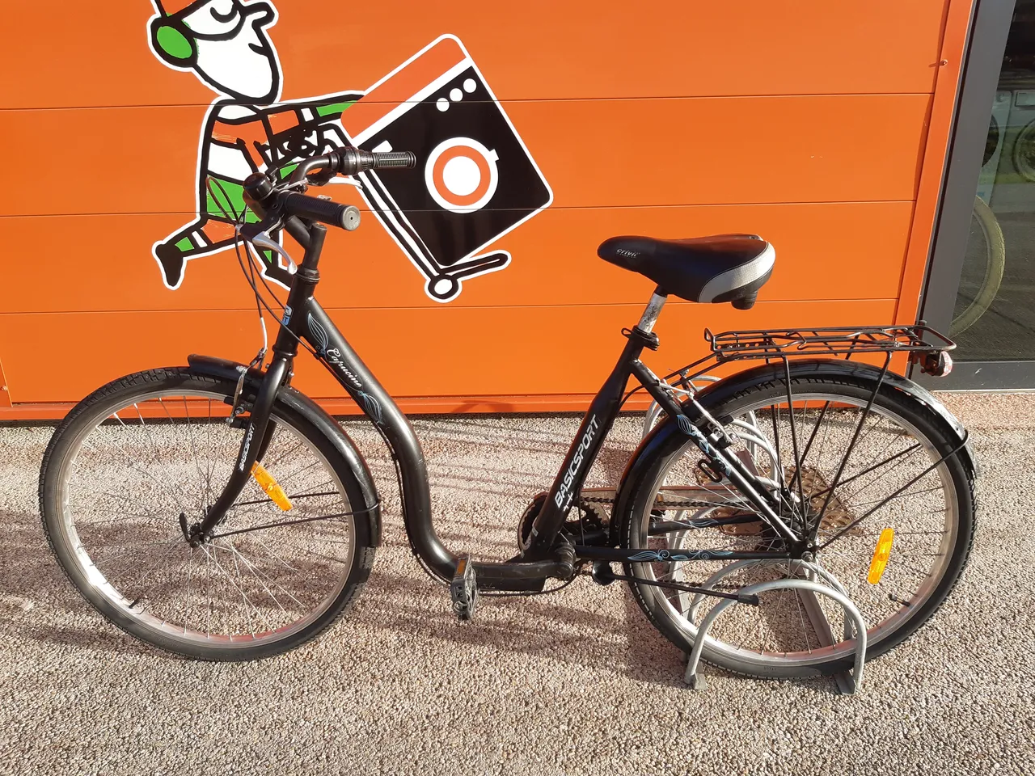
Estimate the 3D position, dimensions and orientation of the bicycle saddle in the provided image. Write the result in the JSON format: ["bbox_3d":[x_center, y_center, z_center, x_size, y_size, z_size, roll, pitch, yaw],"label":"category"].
[{"bbox_3d":[0.273,-0.193,1.275,0.282,0.112,0.200,0,21,4],"label":"bicycle saddle"}]

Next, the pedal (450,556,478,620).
[{"bbox_3d":[-0.092,0.352,1.360,0.042,0.064,0.095,0,21,4],"label":"pedal"}]

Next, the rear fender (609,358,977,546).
[{"bbox_3d":[0.496,0.126,1.385,0.662,0.382,0.060,0,21,4],"label":"rear fender"}]

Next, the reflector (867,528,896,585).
[{"bbox_3d":[0.675,0.314,1.443,0.029,0.118,0.014,7,22,1],"label":"reflector"}]

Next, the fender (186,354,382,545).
[{"bbox_3d":[-0.423,0.126,1.454,0.332,0.402,0.060,-1,21,1],"label":"fender"}]

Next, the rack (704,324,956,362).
[{"bbox_3d":[0.511,-0.078,1.304,0.390,0.046,0.138,0,21,4],"label":"rack"}]

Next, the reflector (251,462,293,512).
[{"bbox_3d":[-0.468,0.185,1.467,0.029,0.116,0.014,-29,17,14],"label":"reflector"}]

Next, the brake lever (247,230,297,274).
[{"bbox_3d":[-0.323,-0.178,1.027,0.028,0.030,0.118,-20,46,-39],"label":"brake lever"}]

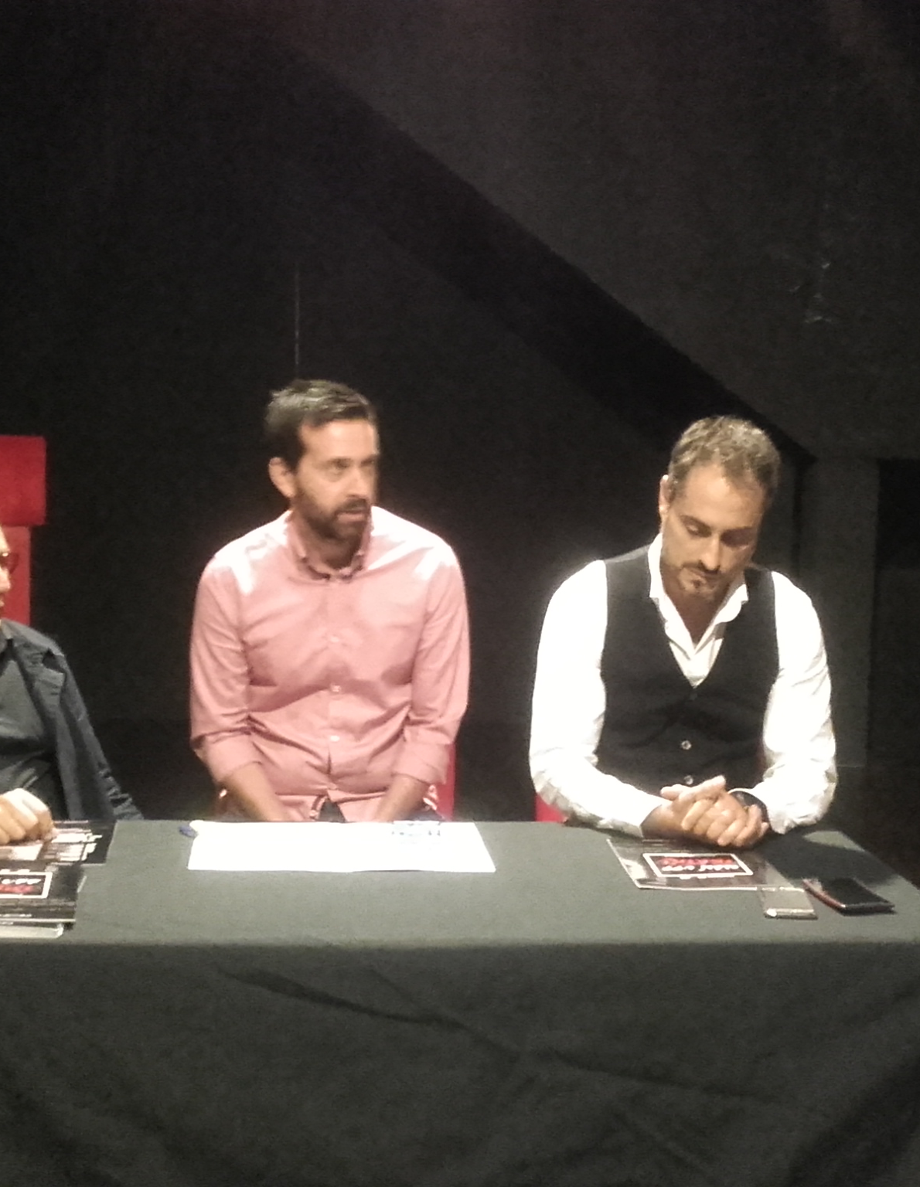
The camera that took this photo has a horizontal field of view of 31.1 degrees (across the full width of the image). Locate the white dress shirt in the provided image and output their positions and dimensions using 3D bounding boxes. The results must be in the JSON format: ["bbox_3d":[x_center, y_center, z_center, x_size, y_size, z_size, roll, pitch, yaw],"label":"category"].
[{"bbox_3d":[0.331,0.183,2.556,0.490,0.500,0.380,2,4,3],"label":"white dress shirt"}]

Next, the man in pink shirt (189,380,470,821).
[{"bbox_3d":[-0.209,0.383,2.439,0.470,1.410,0.750,1,4,-4],"label":"man in pink shirt"}]

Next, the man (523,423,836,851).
[{"bbox_3d":[0.325,0.426,2.441,0.500,1.360,0.780,2,4,2],"label":"man"}]

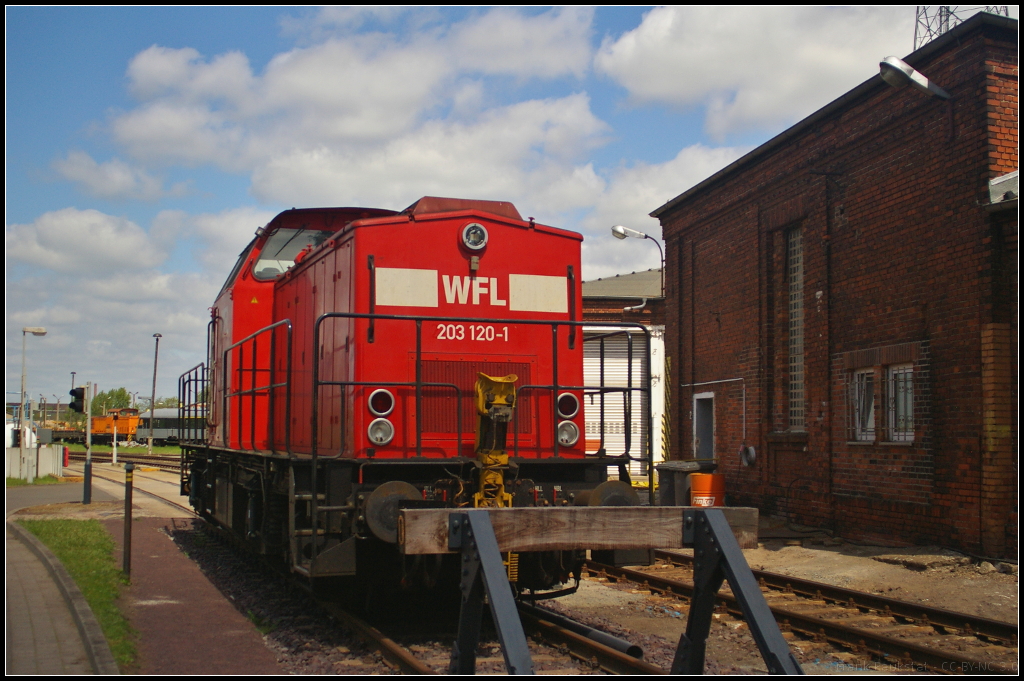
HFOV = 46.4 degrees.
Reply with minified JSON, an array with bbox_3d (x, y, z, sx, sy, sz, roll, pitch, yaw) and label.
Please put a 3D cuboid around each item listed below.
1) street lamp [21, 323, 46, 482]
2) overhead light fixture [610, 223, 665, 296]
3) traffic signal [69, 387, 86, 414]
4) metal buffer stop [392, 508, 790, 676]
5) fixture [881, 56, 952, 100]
[{"bbox_3d":[-16.694,2.186,41.641,0.802,5.322,0.320,2,-5,-20],"label":"street lamp"},{"bbox_3d":[2.722,-1.718,25.901,1.194,1.535,0.320,1,-4,-10],"label":"overhead light fixture"},{"bbox_3d":[-10.057,1.386,27.624,0.374,0.619,0.280,2,-5,-20],"label":"traffic signal"},{"bbox_3d":[0.635,1.649,7.089,2.430,1.240,1.850,2,-5,-20],"label":"metal buffer stop"},{"bbox_3d":[4.892,-3.137,14.518,0.953,0.280,0.300,24,-8,-8],"label":"fixture"}]

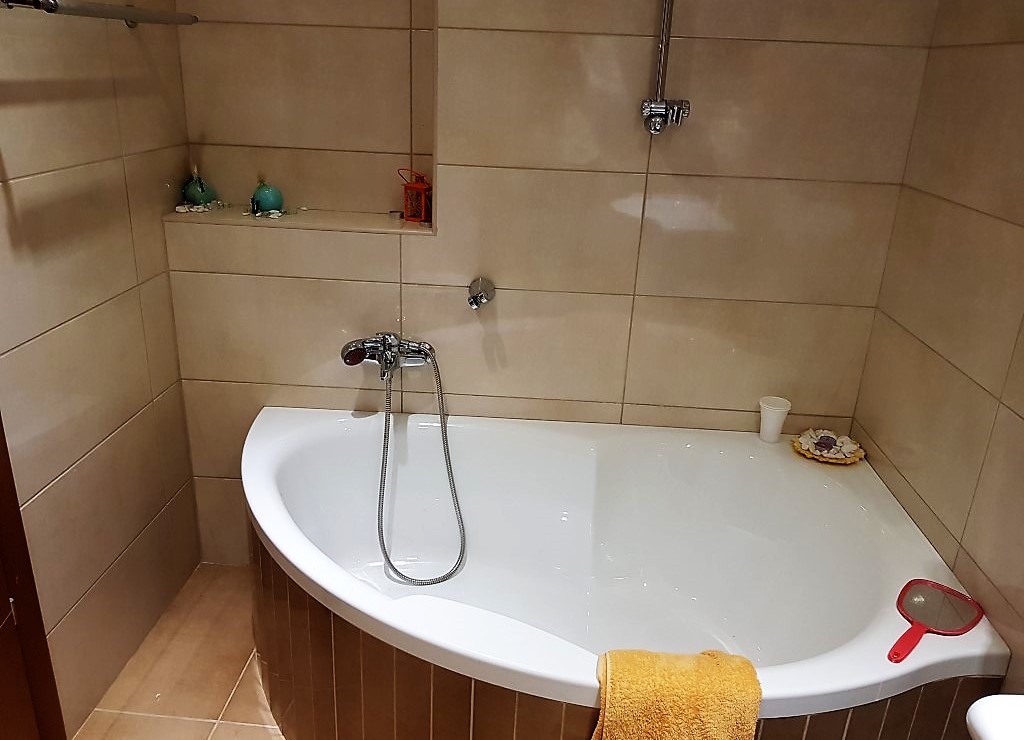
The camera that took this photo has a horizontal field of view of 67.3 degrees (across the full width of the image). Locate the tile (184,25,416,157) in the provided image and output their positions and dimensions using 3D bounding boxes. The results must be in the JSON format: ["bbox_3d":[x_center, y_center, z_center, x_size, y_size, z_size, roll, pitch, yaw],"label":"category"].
[{"bbox_3d":[-0.560,-0.730,2.000,0.603,0.300,0.012,3,21,2],"label":"tile"}]

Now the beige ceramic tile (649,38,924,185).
[{"bbox_3d":[0.626,-0.591,1.770,0.599,0.300,0.010,3,21,2],"label":"beige ceramic tile"}]

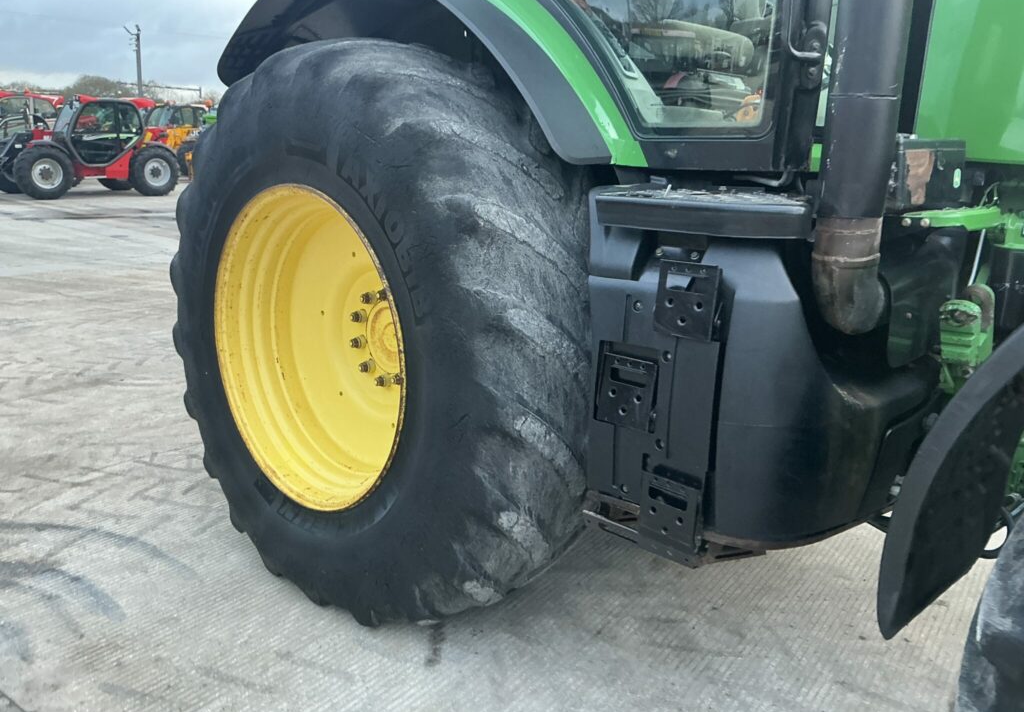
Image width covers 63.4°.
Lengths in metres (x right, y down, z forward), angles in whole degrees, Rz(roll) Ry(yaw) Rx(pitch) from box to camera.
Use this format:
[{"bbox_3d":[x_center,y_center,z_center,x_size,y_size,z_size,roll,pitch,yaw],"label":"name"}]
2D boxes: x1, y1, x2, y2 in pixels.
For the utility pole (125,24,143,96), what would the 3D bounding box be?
[{"bbox_3d":[-22.332,-15.566,49.006,0.950,7.600,0.600,-5,16,-23],"label":"utility pole"}]

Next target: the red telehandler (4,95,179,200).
[{"bbox_3d":[-11.133,-5.322,21.113,2.250,2.380,4.700,13,18,37],"label":"red telehandler"}]

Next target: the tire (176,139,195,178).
[{"bbox_3d":[-11.232,-6.879,29.309,0.460,1.260,1.260,13,18,37],"label":"tire"}]

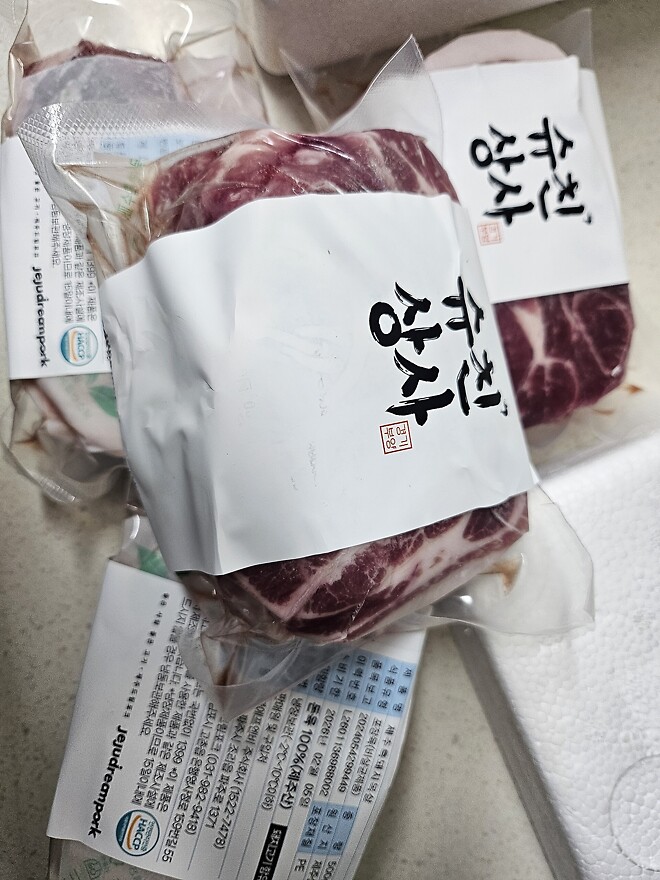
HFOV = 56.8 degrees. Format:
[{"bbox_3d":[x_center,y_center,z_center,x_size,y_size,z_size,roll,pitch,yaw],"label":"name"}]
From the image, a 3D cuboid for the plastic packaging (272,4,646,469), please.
[{"bbox_3d":[0.068,-0.098,0.277,0.150,0.042,0.212,-8,84,-1],"label":"plastic packaging"}]

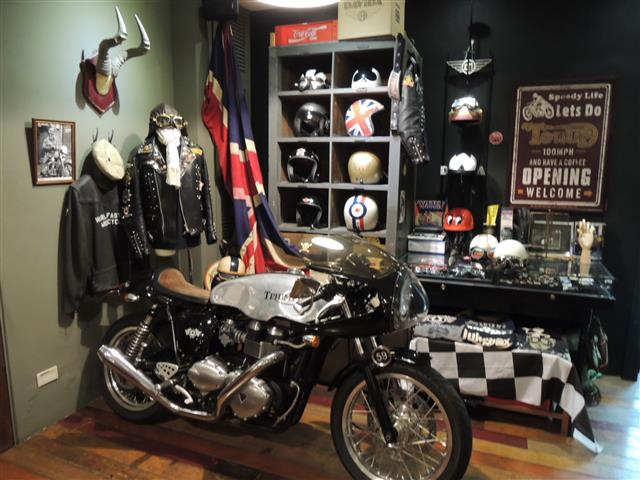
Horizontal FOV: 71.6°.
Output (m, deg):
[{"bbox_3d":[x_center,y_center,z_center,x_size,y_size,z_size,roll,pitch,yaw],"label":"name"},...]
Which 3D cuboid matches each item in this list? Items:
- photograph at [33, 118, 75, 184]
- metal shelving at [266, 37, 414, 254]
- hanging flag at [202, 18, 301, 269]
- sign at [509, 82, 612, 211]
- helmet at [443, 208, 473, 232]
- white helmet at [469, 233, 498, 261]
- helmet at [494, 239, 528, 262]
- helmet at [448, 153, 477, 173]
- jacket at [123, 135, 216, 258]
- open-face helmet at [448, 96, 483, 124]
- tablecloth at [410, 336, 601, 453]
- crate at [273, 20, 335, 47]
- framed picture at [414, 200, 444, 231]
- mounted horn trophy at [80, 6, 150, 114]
[{"bbox_3d":[-1.430,-0.470,2.401,0.025,0.344,0.267,12,15,16],"label":"photograph"},{"bbox_3d":[0.191,-0.248,3.464,0.973,2.291,0.638,5,11,22],"label":"metal shelving"},{"bbox_3d":[-0.444,-0.569,2.920,0.600,1.620,0.360,2,8,9],"label":"hanging flag"},{"bbox_3d":[1.656,-0.649,3.075,0.610,0.864,0.035,5,6,22],"label":"sign"},{"bbox_3d":[1.021,-0.147,3.270,0.215,0.165,0.250,8,11,38],"label":"helmet"},{"bbox_3d":[1.200,0.046,3.230,0.206,0.196,0.241,5,11,25],"label":"white helmet"},{"bbox_3d":[1.361,0.083,3.148,0.221,0.161,0.251,5,11,22],"label":"helmet"},{"bbox_3d":[1.053,-0.569,3.280,0.210,0.155,0.250,4,9,18],"label":"helmet"},{"bbox_3d":[-0.929,-0.287,2.740,0.560,0.720,0.320,-2,9,-22],"label":"jacket"},{"bbox_3d":[1.041,-0.922,3.168,0.229,0.188,0.251,4,10,19],"label":"open-face helmet"},{"bbox_3d":[1.063,0.827,2.691,1.020,0.480,0.460,4,9,17],"label":"tablecloth"},{"bbox_3d":[-0.034,-1.439,3.197,0.472,0.141,0.312,5,11,22],"label":"crate"},{"bbox_3d":[0.848,-0.183,3.415,0.213,0.221,0.030,5,3,22],"label":"framed picture"},{"bbox_3d":[-1.183,-1.038,2.627,0.310,0.580,0.290,4,9,17],"label":"mounted horn trophy"}]

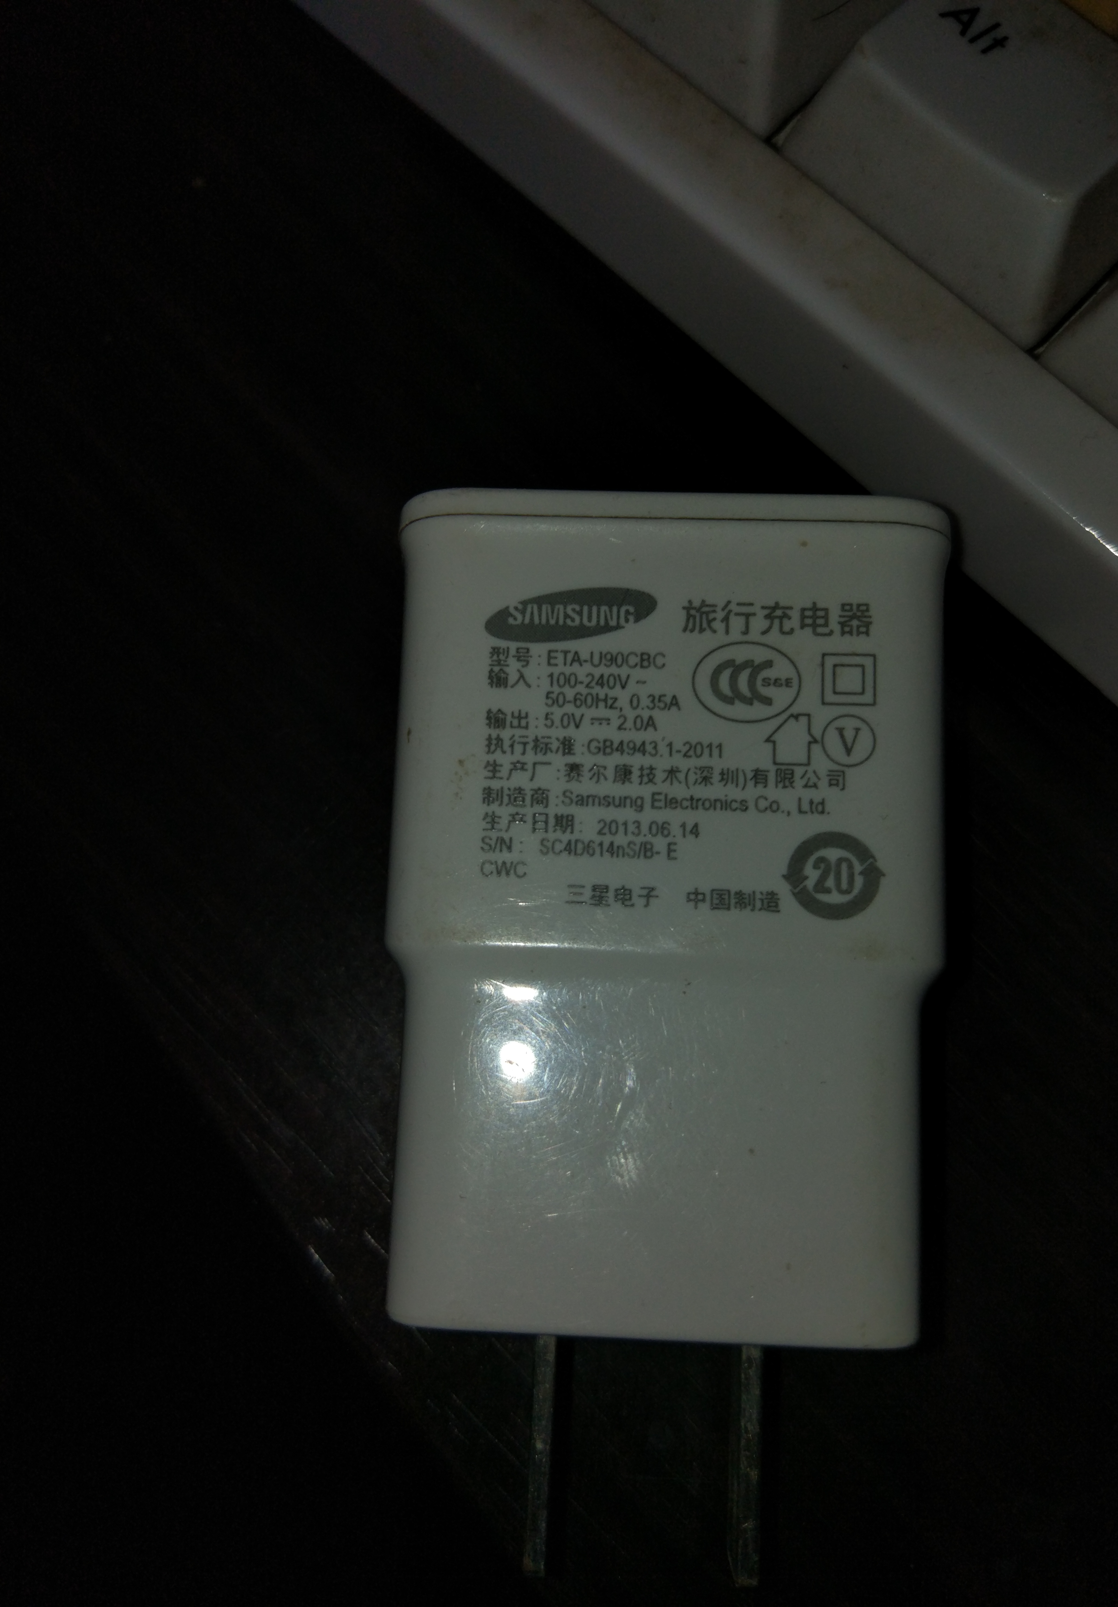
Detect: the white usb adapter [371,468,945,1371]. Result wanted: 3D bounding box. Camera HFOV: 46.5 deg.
[{"bbox_3d":[0.007,0.007,0.086,0.034,0.023,0.050,2,83,2],"label":"white usb adapter"}]

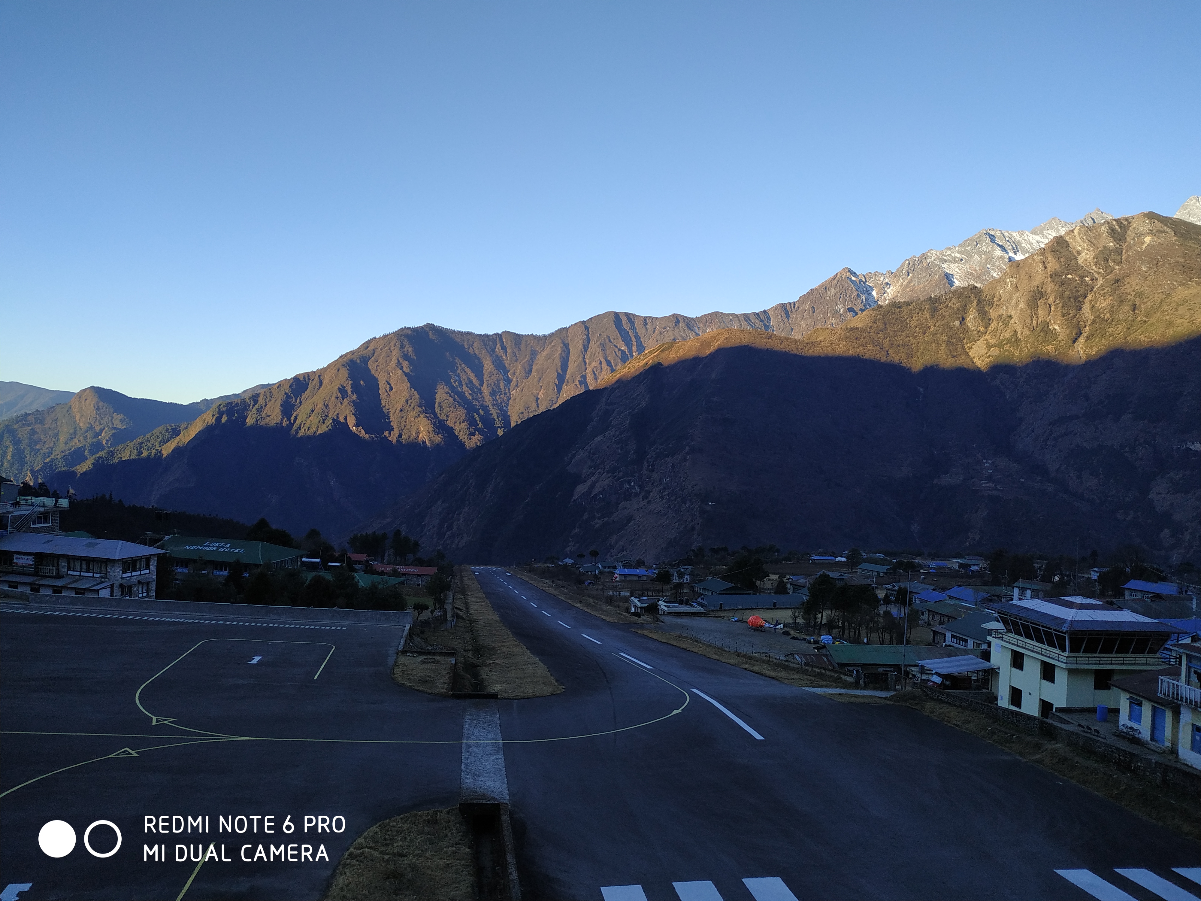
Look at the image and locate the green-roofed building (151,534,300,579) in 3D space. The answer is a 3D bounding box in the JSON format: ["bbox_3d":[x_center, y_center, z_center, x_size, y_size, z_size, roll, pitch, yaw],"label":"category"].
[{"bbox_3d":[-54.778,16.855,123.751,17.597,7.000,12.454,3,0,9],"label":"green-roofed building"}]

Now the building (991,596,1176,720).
[{"bbox_3d":[34.526,14.819,60.214,9.000,8.746,8.700,3,0,-8],"label":"building"}]

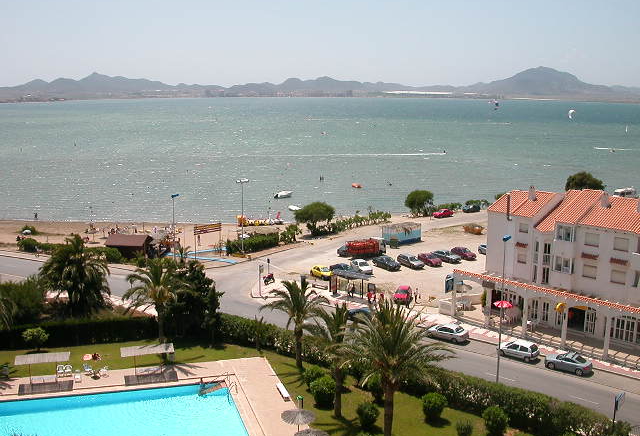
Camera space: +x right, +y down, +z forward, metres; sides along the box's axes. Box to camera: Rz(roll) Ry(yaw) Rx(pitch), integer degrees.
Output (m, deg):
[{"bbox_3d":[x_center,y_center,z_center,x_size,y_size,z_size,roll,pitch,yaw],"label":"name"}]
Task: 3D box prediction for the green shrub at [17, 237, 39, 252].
[{"bbox_3d":[-46.797,4.353,109.550,3.100,2.100,2.600,5,11,27],"label":"green shrub"}]

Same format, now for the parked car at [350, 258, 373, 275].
[{"bbox_3d":[6.070,6.903,97.179,1.680,1.420,4.100,-5,11,-25],"label":"parked car"}]

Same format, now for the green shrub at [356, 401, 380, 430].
[{"bbox_3d":[3.448,14.225,49.147,1.600,1.800,1.600,0,10,0],"label":"green shrub"}]

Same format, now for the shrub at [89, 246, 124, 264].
[{"bbox_3d":[-32.204,5.576,102.125,5.000,2.200,2.400,5,11,27],"label":"shrub"}]

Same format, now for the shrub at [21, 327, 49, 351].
[{"bbox_3d":[-26.700,11.317,64.090,2.400,2.300,2.400,0,10,0],"label":"shrub"}]

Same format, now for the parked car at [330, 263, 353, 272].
[{"bbox_3d":[3.025,6.861,88.321,1.680,1.400,4.200,-7,12,-33],"label":"parked car"}]

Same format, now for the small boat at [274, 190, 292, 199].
[{"bbox_3d":[-9.346,-6.172,180.004,5.000,1.400,1.900,-5,11,-25],"label":"small boat"}]

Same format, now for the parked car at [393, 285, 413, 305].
[{"bbox_3d":[10.172,9.344,83.432,1.650,1.420,3.800,3,10,15],"label":"parked car"}]

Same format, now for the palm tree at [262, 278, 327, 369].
[{"bbox_3d":[-2.151,9.305,59.405,5.700,7.900,5.400,0,10,0],"label":"palm tree"}]

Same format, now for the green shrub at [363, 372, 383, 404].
[{"bbox_3d":[4.544,13.501,54.538,1.600,2.200,1.600,0,10,0],"label":"green shrub"}]

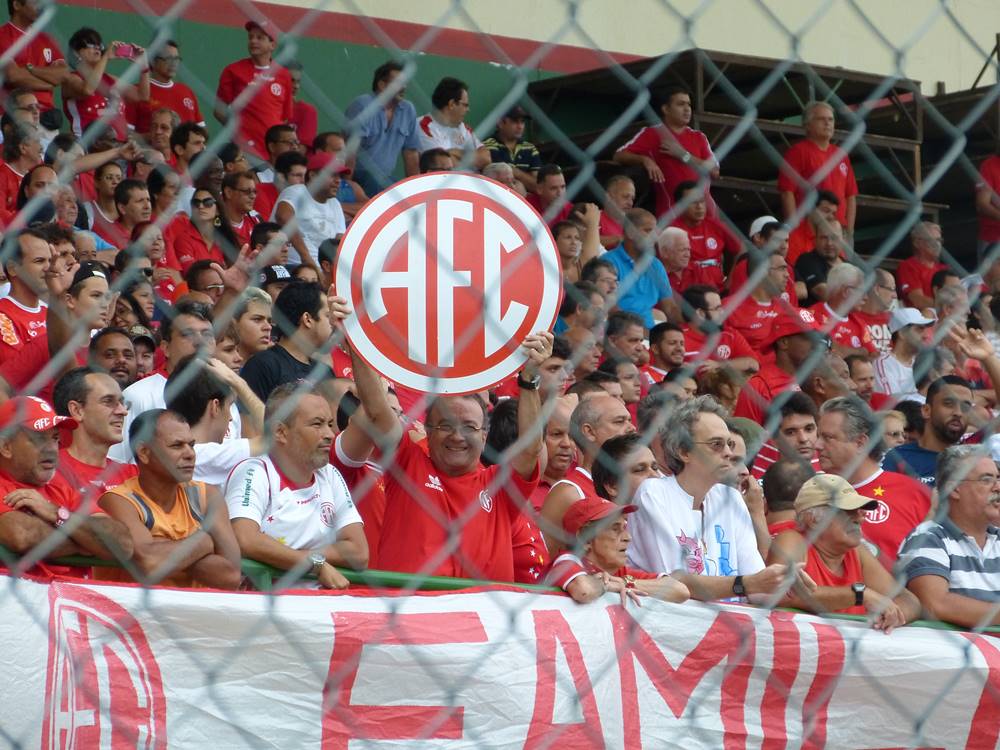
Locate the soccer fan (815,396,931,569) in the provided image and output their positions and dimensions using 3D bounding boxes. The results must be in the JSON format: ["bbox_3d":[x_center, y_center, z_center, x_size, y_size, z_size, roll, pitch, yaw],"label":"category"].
[{"bbox_3d":[1.117,0.917,25.675,0.530,1.720,0.340,-1,-7,5],"label":"soccer fan"}]

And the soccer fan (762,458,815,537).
[{"bbox_3d":[0.912,1.034,26.298,0.500,1.550,0.380,-2,-8,12],"label":"soccer fan"}]

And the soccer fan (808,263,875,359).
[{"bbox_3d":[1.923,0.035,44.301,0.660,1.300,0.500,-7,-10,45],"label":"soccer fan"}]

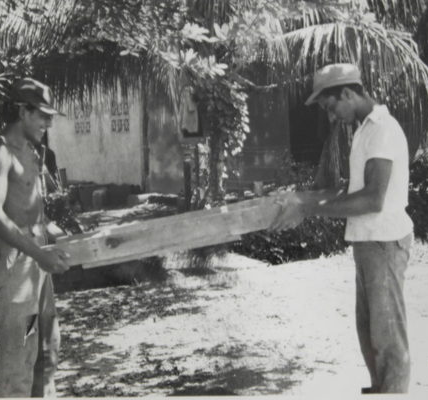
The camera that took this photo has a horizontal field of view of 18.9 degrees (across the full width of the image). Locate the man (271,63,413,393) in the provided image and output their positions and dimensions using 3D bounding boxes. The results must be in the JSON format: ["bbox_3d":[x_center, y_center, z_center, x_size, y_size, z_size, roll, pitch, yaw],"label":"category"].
[{"bbox_3d":[0.638,0.153,6.420,0.700,1.680,0.500,0,4,2],"label":"man"}]

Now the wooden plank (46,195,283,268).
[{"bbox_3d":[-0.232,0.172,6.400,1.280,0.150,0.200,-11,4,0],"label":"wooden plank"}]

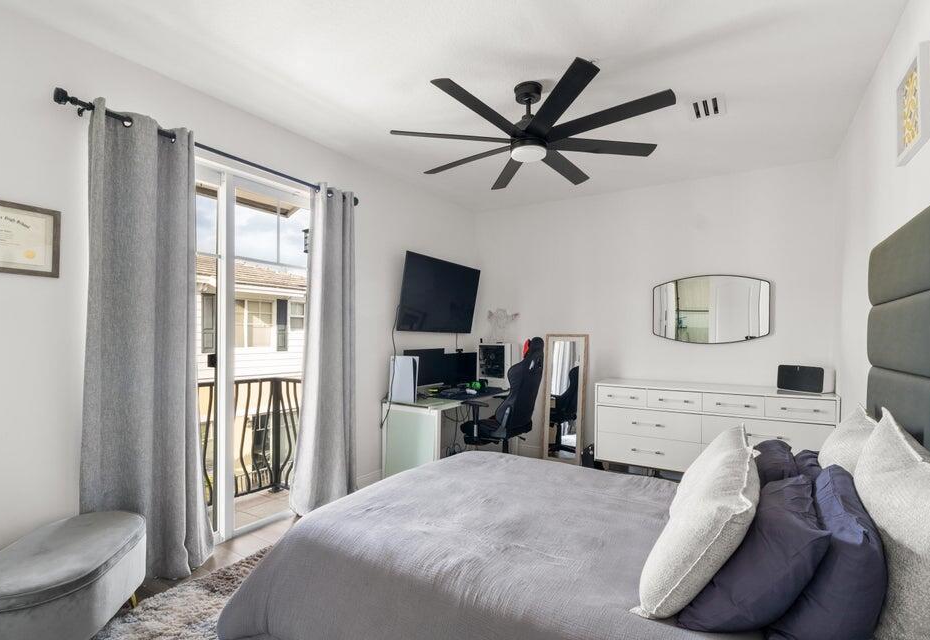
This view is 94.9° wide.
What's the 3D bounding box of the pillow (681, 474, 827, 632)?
[{"bbox_3d":[0.846,0.642,1.240,0.190,0.440,0.480,43,22,28],"label":"pillow"}]

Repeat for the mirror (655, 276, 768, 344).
[{"bbox_3d":[2.198,-0.090,3.821,0.915,0.615,0.030,-1,-2,28],"label":"mirror"}]

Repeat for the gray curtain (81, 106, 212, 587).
[{"bbox_3d":[-1.627,0.152,2.235,0.160,2.400,0.550,-1,-2,34],"label":"gray curtain"}]

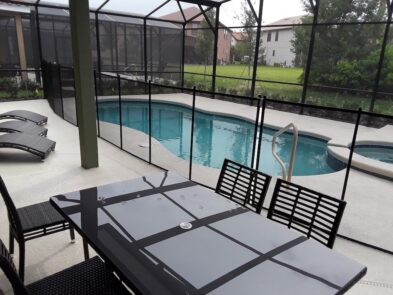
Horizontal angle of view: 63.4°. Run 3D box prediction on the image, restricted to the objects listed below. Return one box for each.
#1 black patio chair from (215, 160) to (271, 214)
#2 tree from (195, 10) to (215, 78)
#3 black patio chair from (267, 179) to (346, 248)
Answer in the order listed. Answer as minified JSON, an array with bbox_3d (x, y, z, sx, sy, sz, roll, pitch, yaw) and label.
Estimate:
[{"bbox_3d":[0.134,0.591,2.145,0.570,0.865,0.440,-11,21,-38],"label":"black patio chair"},{"bbox_3d":[0.683,-7.059,21.734,1.600,4.800,1.600,2,16,0],"label":"tree"},{"bbox_3d":[0.437,0.700,1.810,0.570,0.865,0.440,-13,22,-42],"label":"black patio chair"}]

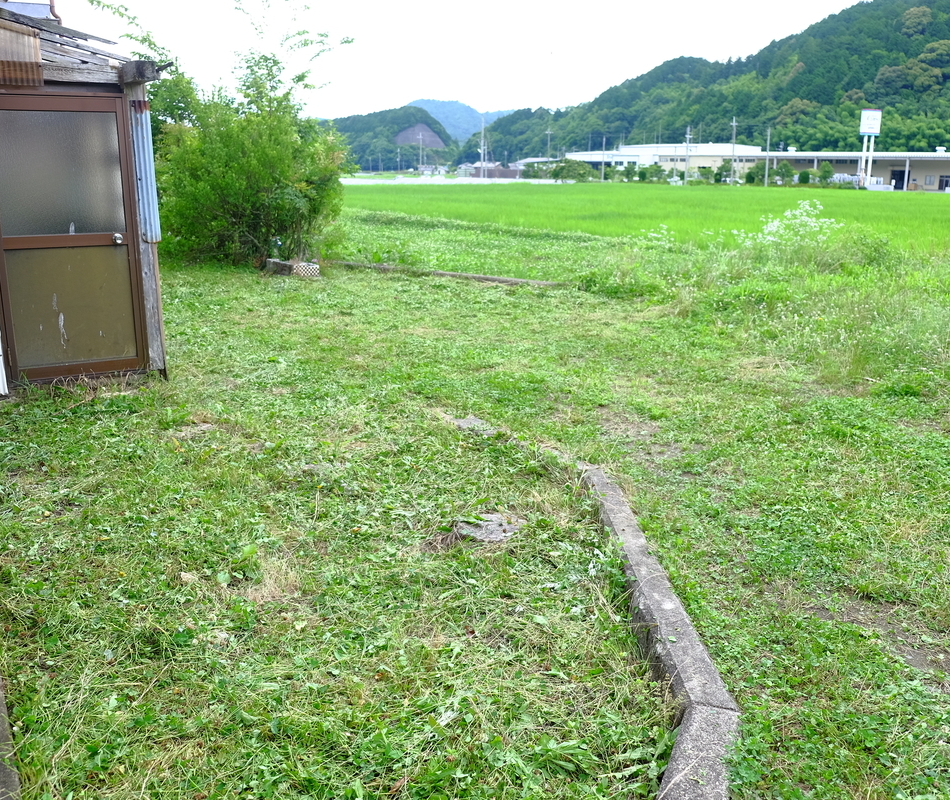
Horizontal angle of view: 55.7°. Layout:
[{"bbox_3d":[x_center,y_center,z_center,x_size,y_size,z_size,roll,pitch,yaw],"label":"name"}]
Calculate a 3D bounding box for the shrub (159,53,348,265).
[{"bbox_3d":[-3.107,-3.271,12.405,2.650,2.810,2.600,-3,15,-13],"label":"shrub"}]

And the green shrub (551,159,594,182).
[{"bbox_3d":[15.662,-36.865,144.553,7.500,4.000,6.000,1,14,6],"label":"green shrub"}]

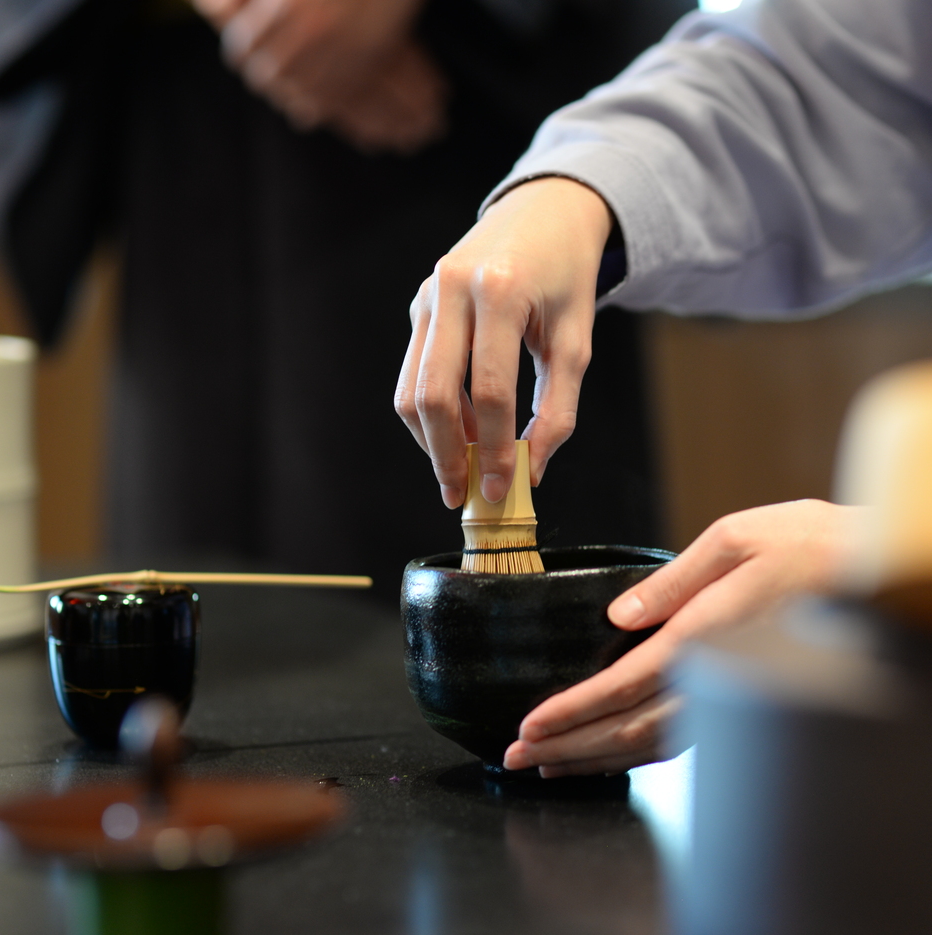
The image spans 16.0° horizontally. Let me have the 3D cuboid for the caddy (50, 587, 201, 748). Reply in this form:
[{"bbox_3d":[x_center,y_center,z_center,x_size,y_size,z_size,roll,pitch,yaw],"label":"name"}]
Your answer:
[{"bbox_3d":[-0.152,0.088,1.465,0.068,0.069,0.068,-1,5,0],"label":"caddy"}]

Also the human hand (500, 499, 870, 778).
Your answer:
[{"bbox_3d":[0.092,0.073,1.350,0.175,0.080,0.075,-31,0,3],"label":"human hand"}]

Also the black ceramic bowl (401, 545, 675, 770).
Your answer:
[{"bbox_3d":[0.030,0.082,1.386,0.119,0.088,0.119,-1,5,0],"label":"black ceramic bowl"}]

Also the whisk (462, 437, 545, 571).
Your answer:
[{"bbox_3d":[0.015,0.045,1.389,0.054,0.112,0.054,-1,5,0],"label":"whisk"}]

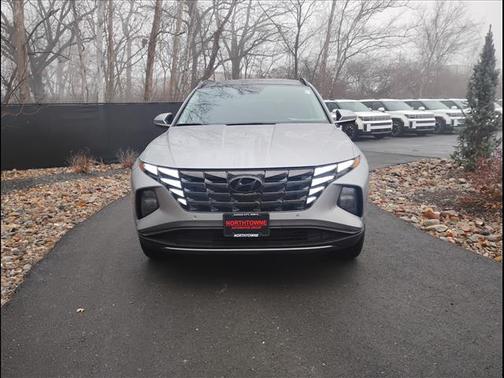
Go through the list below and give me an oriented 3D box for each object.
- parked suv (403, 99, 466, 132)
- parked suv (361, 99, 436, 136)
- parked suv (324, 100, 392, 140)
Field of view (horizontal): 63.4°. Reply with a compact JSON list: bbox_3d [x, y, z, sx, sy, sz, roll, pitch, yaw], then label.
[{"bbox_3d":[9.261,-3.900,21.779,1.920,1.740,4.830,-6,12,-25],"label":"parked suv"},{"bbox_3d":[6.818,-3.623,20.606,1.920,1.740,4.830,-6,12,-25],"label":"parked suv"},{"bbox_3d":[4.392,-3.343,19.420,1.920,1.740,4.830,-6,12,-25],"label":"parked suv"}]

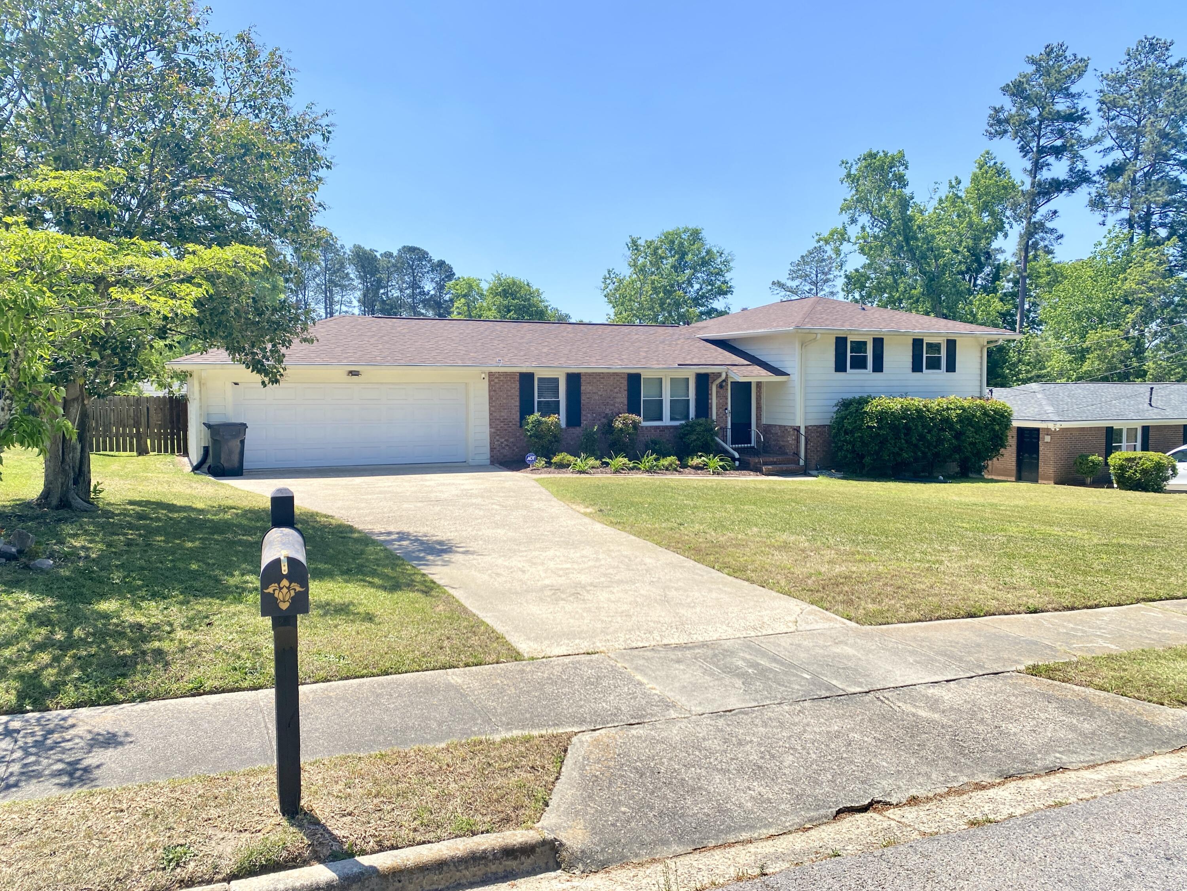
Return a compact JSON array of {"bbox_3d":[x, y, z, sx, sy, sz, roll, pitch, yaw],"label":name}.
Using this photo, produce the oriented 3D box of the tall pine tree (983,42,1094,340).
[{"bbox_3d":[25.464,-11.762,51.802,5.700,22.632,5.700,0,4,0],"label":"tall pine tree"}]

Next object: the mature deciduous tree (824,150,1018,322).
[{"bbox_3d":[16.483,-7.568,45.522,9.300,14.716,8.500,0,4,0],"label":"mature deciduous tree"}]

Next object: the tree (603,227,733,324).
[{"bbox_3d":[4.397,-6.997,53.425,7.700,12.002,7.500,0,4,0],"label":"tree"}]

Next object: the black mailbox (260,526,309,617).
[{"bbox_3d":[-1.136,0.463,3.264,0.168,0.215,0.500,-1,4,-20],"label":"black mailbox"}]

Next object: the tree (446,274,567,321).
[{"bbox_3d":[-5.554,-6.152,57.344,7.700,9.716,7.000,0,4,0],"label":"tree"}]

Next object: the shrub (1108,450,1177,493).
[{"bbox_3d":[16.208,0.752,26.300,1.800,1.200,1.650,-2,4,-23],"label":"shrub"}]

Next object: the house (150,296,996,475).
[{"bbox_3d":[0.099,-2.088,27.265,23.400,5.400,10.600,-2,4,-23],"label":"house"}]

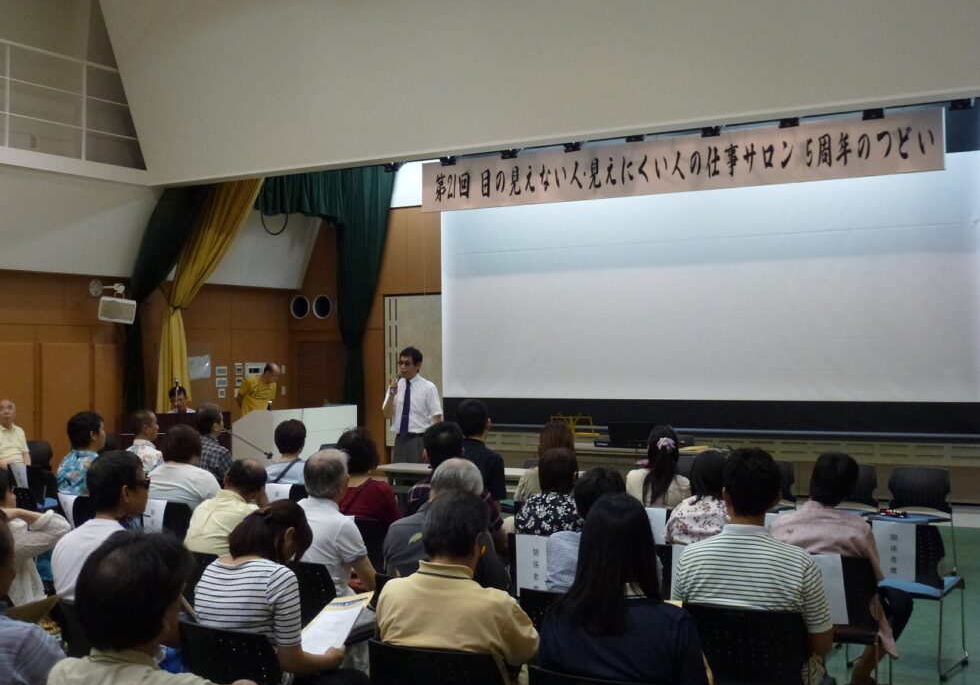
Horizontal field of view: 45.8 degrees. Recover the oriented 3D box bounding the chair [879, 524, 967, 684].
[{"bbox_3d":[2.201,1.306,6.125,0.500,0.785,0.500,-1,-1,36],"label":"chair"}]

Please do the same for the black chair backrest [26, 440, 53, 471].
[{"bbox_3d":[-4.866,1.239,12.400,0.130,0.370,0.450,-1,-1,42],"label":"black chair backrest"}]

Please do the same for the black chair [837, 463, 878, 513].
[{"bbox_3d":[2.555,1.309,8.575,0.470,0.770,0.540,-1,-1,35],"label":"black chair"}]

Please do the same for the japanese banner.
[{"bbox_3d":[1.465,-1.577,10.384,4.898,0.490,0.030,-1,-1,29],"label":"japanese banner"}]

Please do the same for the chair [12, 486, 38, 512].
[{"bbox_3d":[-2.959,1.351,7.919,0.470,0.770,0.540,-1,-1,42],"label":"chair"}]

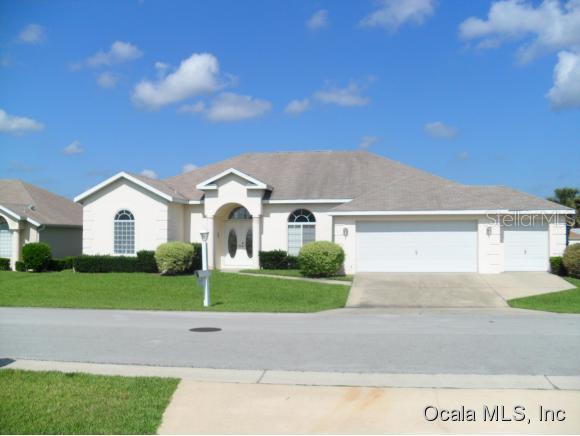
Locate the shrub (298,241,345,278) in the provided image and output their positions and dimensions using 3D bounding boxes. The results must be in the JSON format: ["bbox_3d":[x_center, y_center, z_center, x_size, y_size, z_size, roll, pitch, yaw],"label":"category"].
[{"bbox_3d":[1.218,1.601,22.700,1.779,1.439,1.700,0,-1,5],"label":"shrub"}]

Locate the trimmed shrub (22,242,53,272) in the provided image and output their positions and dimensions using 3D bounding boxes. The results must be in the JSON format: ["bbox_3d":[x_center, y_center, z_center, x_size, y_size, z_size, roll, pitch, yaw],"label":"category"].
[{"bbox_3d":[-12.606,1.984,29.300,1.448,1.473,1.450,0,-1,5],"label":"trimmed shrub"}]

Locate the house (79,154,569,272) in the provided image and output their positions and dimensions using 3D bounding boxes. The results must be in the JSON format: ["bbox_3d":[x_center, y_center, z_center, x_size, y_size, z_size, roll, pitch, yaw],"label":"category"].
[{"bbox_3d":[1.594,-0.628,30.293,20.050,6.000,13.600,0,-1,5],"label":"house"}]

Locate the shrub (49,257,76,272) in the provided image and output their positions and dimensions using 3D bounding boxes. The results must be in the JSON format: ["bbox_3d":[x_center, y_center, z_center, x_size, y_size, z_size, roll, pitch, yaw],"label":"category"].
[{"bbox_3d":[-11.217,2.298,29.000,1.433,0.741,1.100,0,-1,5],"label":"shrub"}]

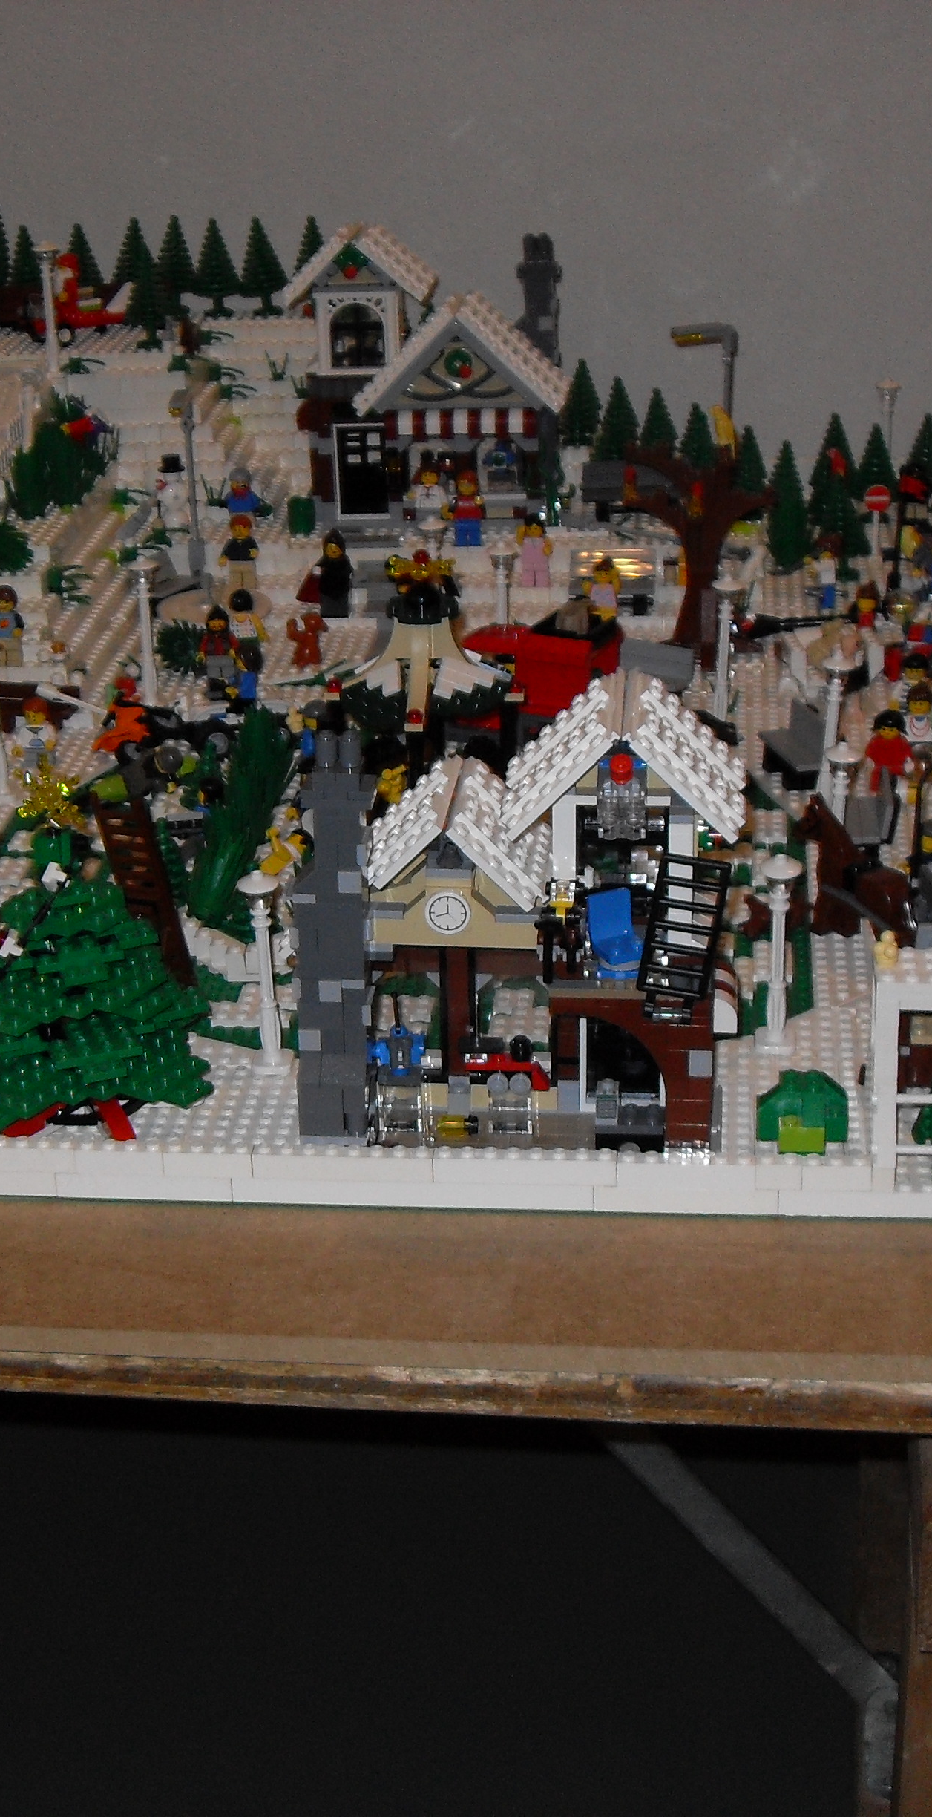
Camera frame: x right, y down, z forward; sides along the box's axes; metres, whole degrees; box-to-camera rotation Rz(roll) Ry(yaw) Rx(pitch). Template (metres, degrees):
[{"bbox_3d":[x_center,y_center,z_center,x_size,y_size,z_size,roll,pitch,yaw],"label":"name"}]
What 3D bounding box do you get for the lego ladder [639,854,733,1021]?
[{"bbox_3d":[0.075,0.011,0.886,0.024,0.058,0.005,10,16,2],"label":"lego ladder"}]

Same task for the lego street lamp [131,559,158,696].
[{"bbox_3d":[-0.164,-0.143,1.335,0.016,0.079,0.016,1,24,6],"label":"lego street lamp"}]

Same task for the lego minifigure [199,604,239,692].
[{"bbox_3d":[-0.136,-0.144,1.425,0.023,0.045,0.014,-2,23,1],"label":"lego minifigure"}]

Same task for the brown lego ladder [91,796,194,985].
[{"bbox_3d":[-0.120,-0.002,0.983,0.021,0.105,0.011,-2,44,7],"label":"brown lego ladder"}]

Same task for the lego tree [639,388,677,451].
[{"bbox_3d":[0.123,-0.302,1.655,0.030,0.062,0.030,1,24,6],"label":"lego tree"}]

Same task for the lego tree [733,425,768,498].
[{"bbox_3d":[0.183,-0.284,1.682,0.033,0.063,0.033,1,23,6],"label":"lego tree"}]

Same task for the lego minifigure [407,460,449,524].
[{"bbox_3d":[-0.021,-0.239,1.505,0.024,0.041,0.015,1,24,6],"label":"lego minifigure"}]

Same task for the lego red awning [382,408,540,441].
[{"bbox_3d":[-0.003,-0.281,1.505,0.089,0.017,0.015,1,24,6],"label":"lego red awning"}]

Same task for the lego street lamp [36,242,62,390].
[{"bbox_3d":[-0.239,-0.344,1.492,0.016,0.081,0.016,1,23,6],"label":"lego street lamp"}]

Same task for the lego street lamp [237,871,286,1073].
[{"bbox_3d":[-0.074,0.023,0.956,0.016,0.080,0.016,-1,23,7],"label":"lego street lamp"}]

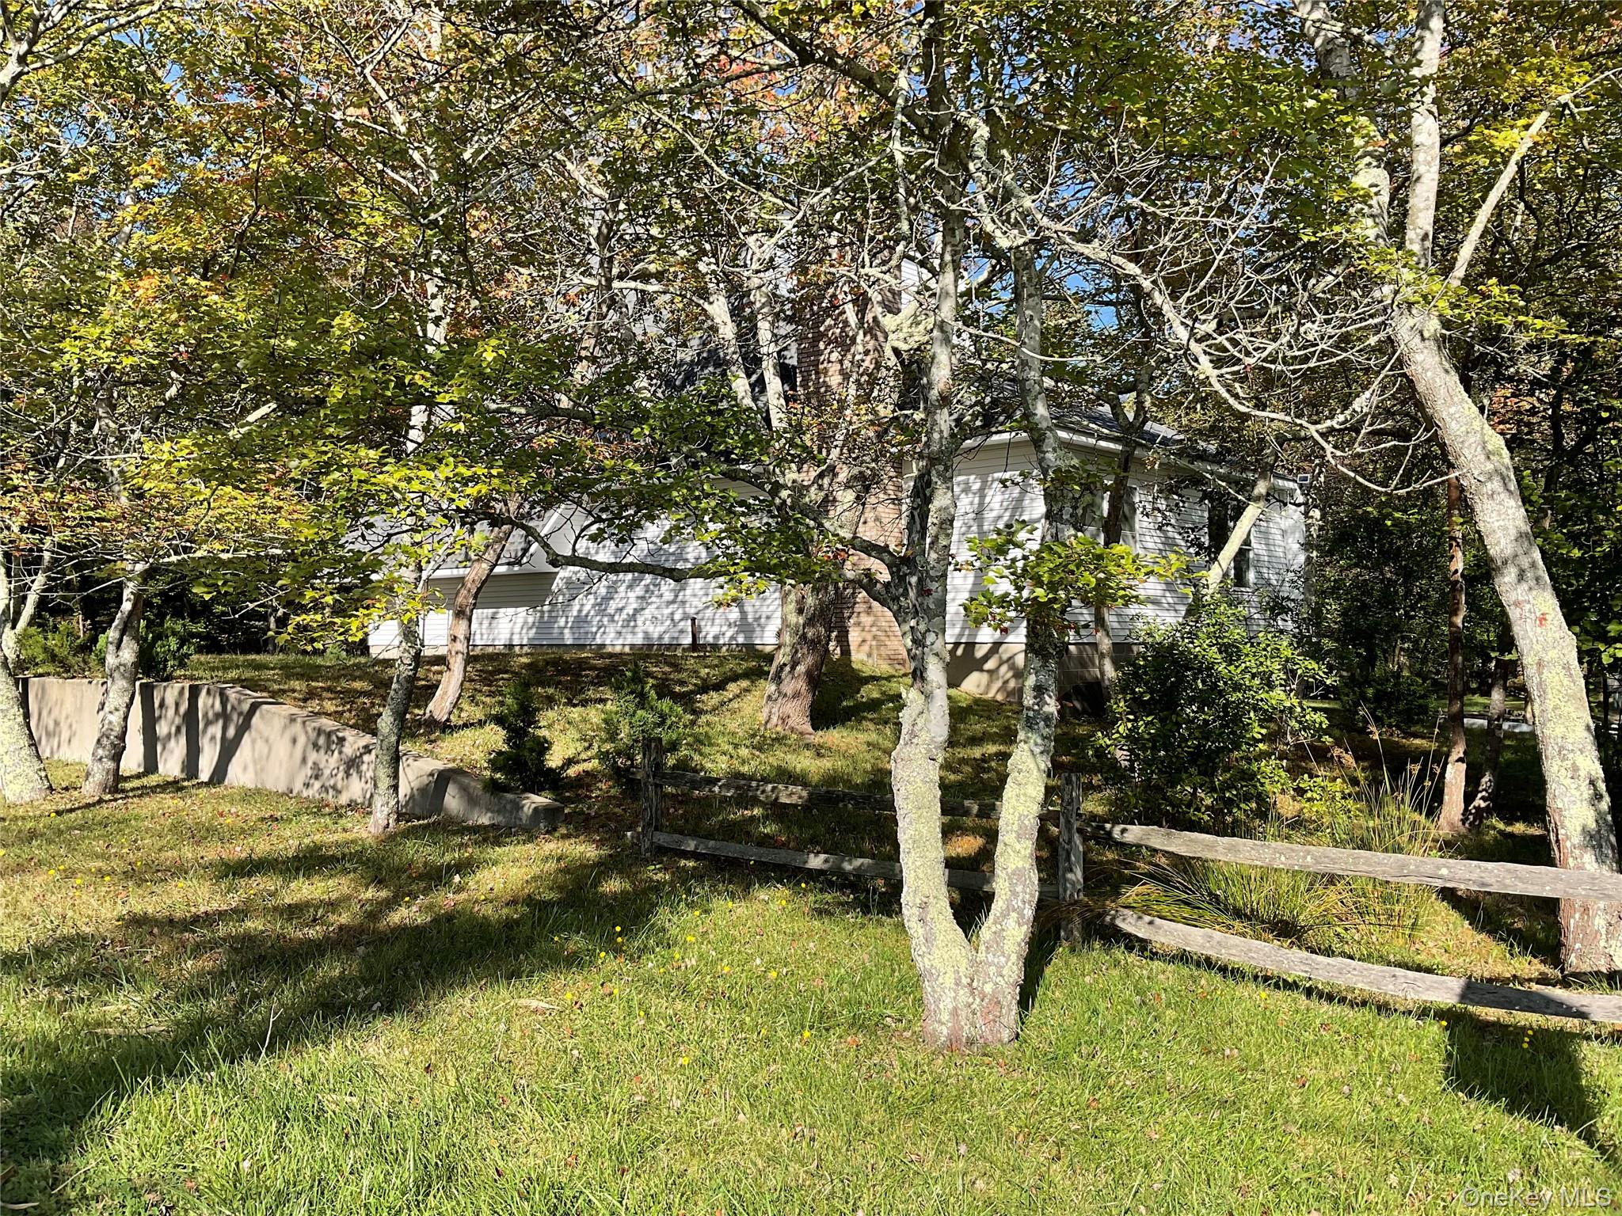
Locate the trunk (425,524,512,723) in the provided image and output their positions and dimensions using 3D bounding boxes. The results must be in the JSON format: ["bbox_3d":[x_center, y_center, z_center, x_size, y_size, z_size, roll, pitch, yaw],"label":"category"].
[{"bbox_3d":[-3.589,0.185,14.200,0.933,2.115,0.450,0,-2,0],"label":"trunk"}]

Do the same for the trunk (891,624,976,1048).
[{"bbox_3d":[0.475,0.861,5.200,0.335,1.658,0.270,0,-1,0],"label":"trunk"}]

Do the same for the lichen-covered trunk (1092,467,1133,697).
[{"bbox_3d":[3.477,-0.227,15.700,0.469,2.811,0.300,0,-1,0],"label":"lichen-covered trunk"}]

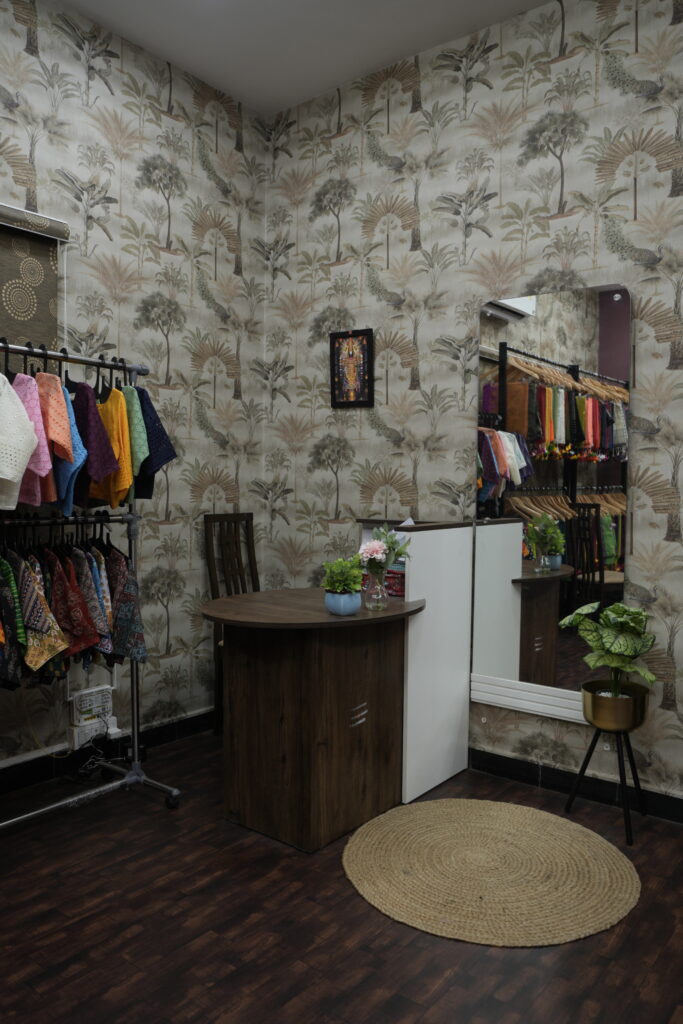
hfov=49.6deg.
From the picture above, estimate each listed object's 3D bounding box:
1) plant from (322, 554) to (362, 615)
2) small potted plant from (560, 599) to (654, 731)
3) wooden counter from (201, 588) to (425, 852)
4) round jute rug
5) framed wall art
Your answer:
[{"bbox_3d":[0.000,0.226,2.308,0.131,0.186,0.125,1,1,0],"label":"plant"},{"bbox_3d":[0.919,0.523,2.537,0.330,0.429,0.300,1,1,38],"label":"small potted plant"},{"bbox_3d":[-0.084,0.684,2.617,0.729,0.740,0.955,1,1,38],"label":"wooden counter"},{"bbox_3d":[0.447,1.060,2.279,0.895,0.012,0.895,1,1,0],"label":"round jute rug"},{"bbox_3d":[0.047,-0.656,3.404,0.243,0.350,0.022,1,3,38],"label":"framed wall art"}]

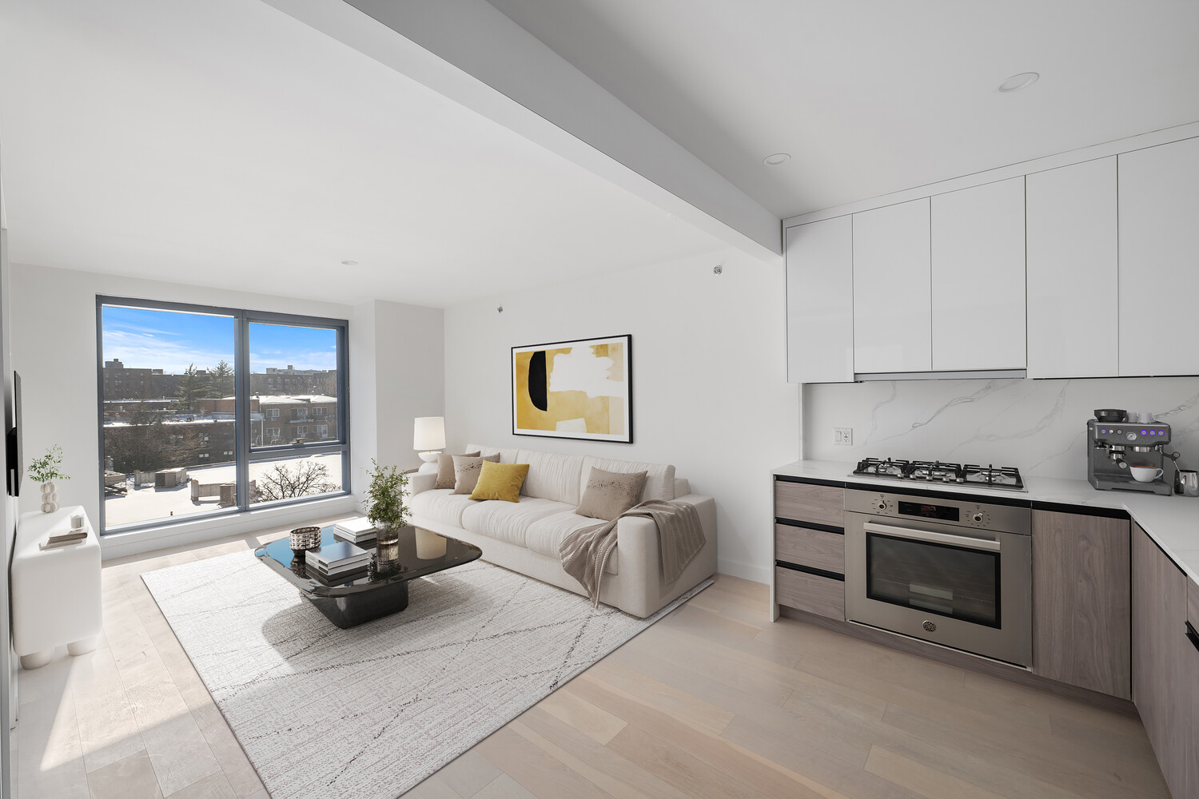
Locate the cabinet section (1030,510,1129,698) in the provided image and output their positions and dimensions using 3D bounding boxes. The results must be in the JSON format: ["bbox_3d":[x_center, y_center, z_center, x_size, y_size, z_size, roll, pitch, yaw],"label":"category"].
[{"bbox_3d":[2.252,0.864,2.239,0.295,0.738,0.590,0,1,39],"label":"cabinet section"}]

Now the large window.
[{"bbox_3d":[-3.734,0.121,4.910,0.110,2.140,2.105,0,1,40],"label":"large window"}]

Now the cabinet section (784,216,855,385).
[{"bbox_3d":[1.467,-0.606,3.017,0.381,0.993,0.340,0,1,39],"label":"cabinet section"}]

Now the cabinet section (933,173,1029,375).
[{"bbox_3d":[2.058,-0.625,2.542,0.379,0.947,0.340,0,1,39],"label":"cabinet section"}]

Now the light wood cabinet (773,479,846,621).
[{"bbox_3d":[1.405,0.913,2.935,0.396,0.870,0.610,0,1,40],"label":"light wood cabinet"}]

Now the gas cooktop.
[{"bbox_3d":[1.854,0.400,2.581,0.750,0.058,0.510,0,1,40],"label":"gas cooktop"}]

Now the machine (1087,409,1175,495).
[{"bbox_3d":[2.504,0.235,2.209,0.235,0.373,0.300,0,1,40],"label":"machine"}]

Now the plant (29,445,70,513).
[{"bbox_3d":[-4.177,0.595,3.529,0.220,0.515,0.220,0,1,40],"label":"plant"}]

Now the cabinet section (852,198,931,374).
[{"bbox_3d":[1.762,-0.626,2.780,0.377,0.948,0.340,0,1,39],"label":"cabinet section"}]

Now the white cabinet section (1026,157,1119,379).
[{"bbox_3d":[2.325,-0.604,2.328,0.305,0.994,0.340,0,1,39],"label":"white cabinet section"}]

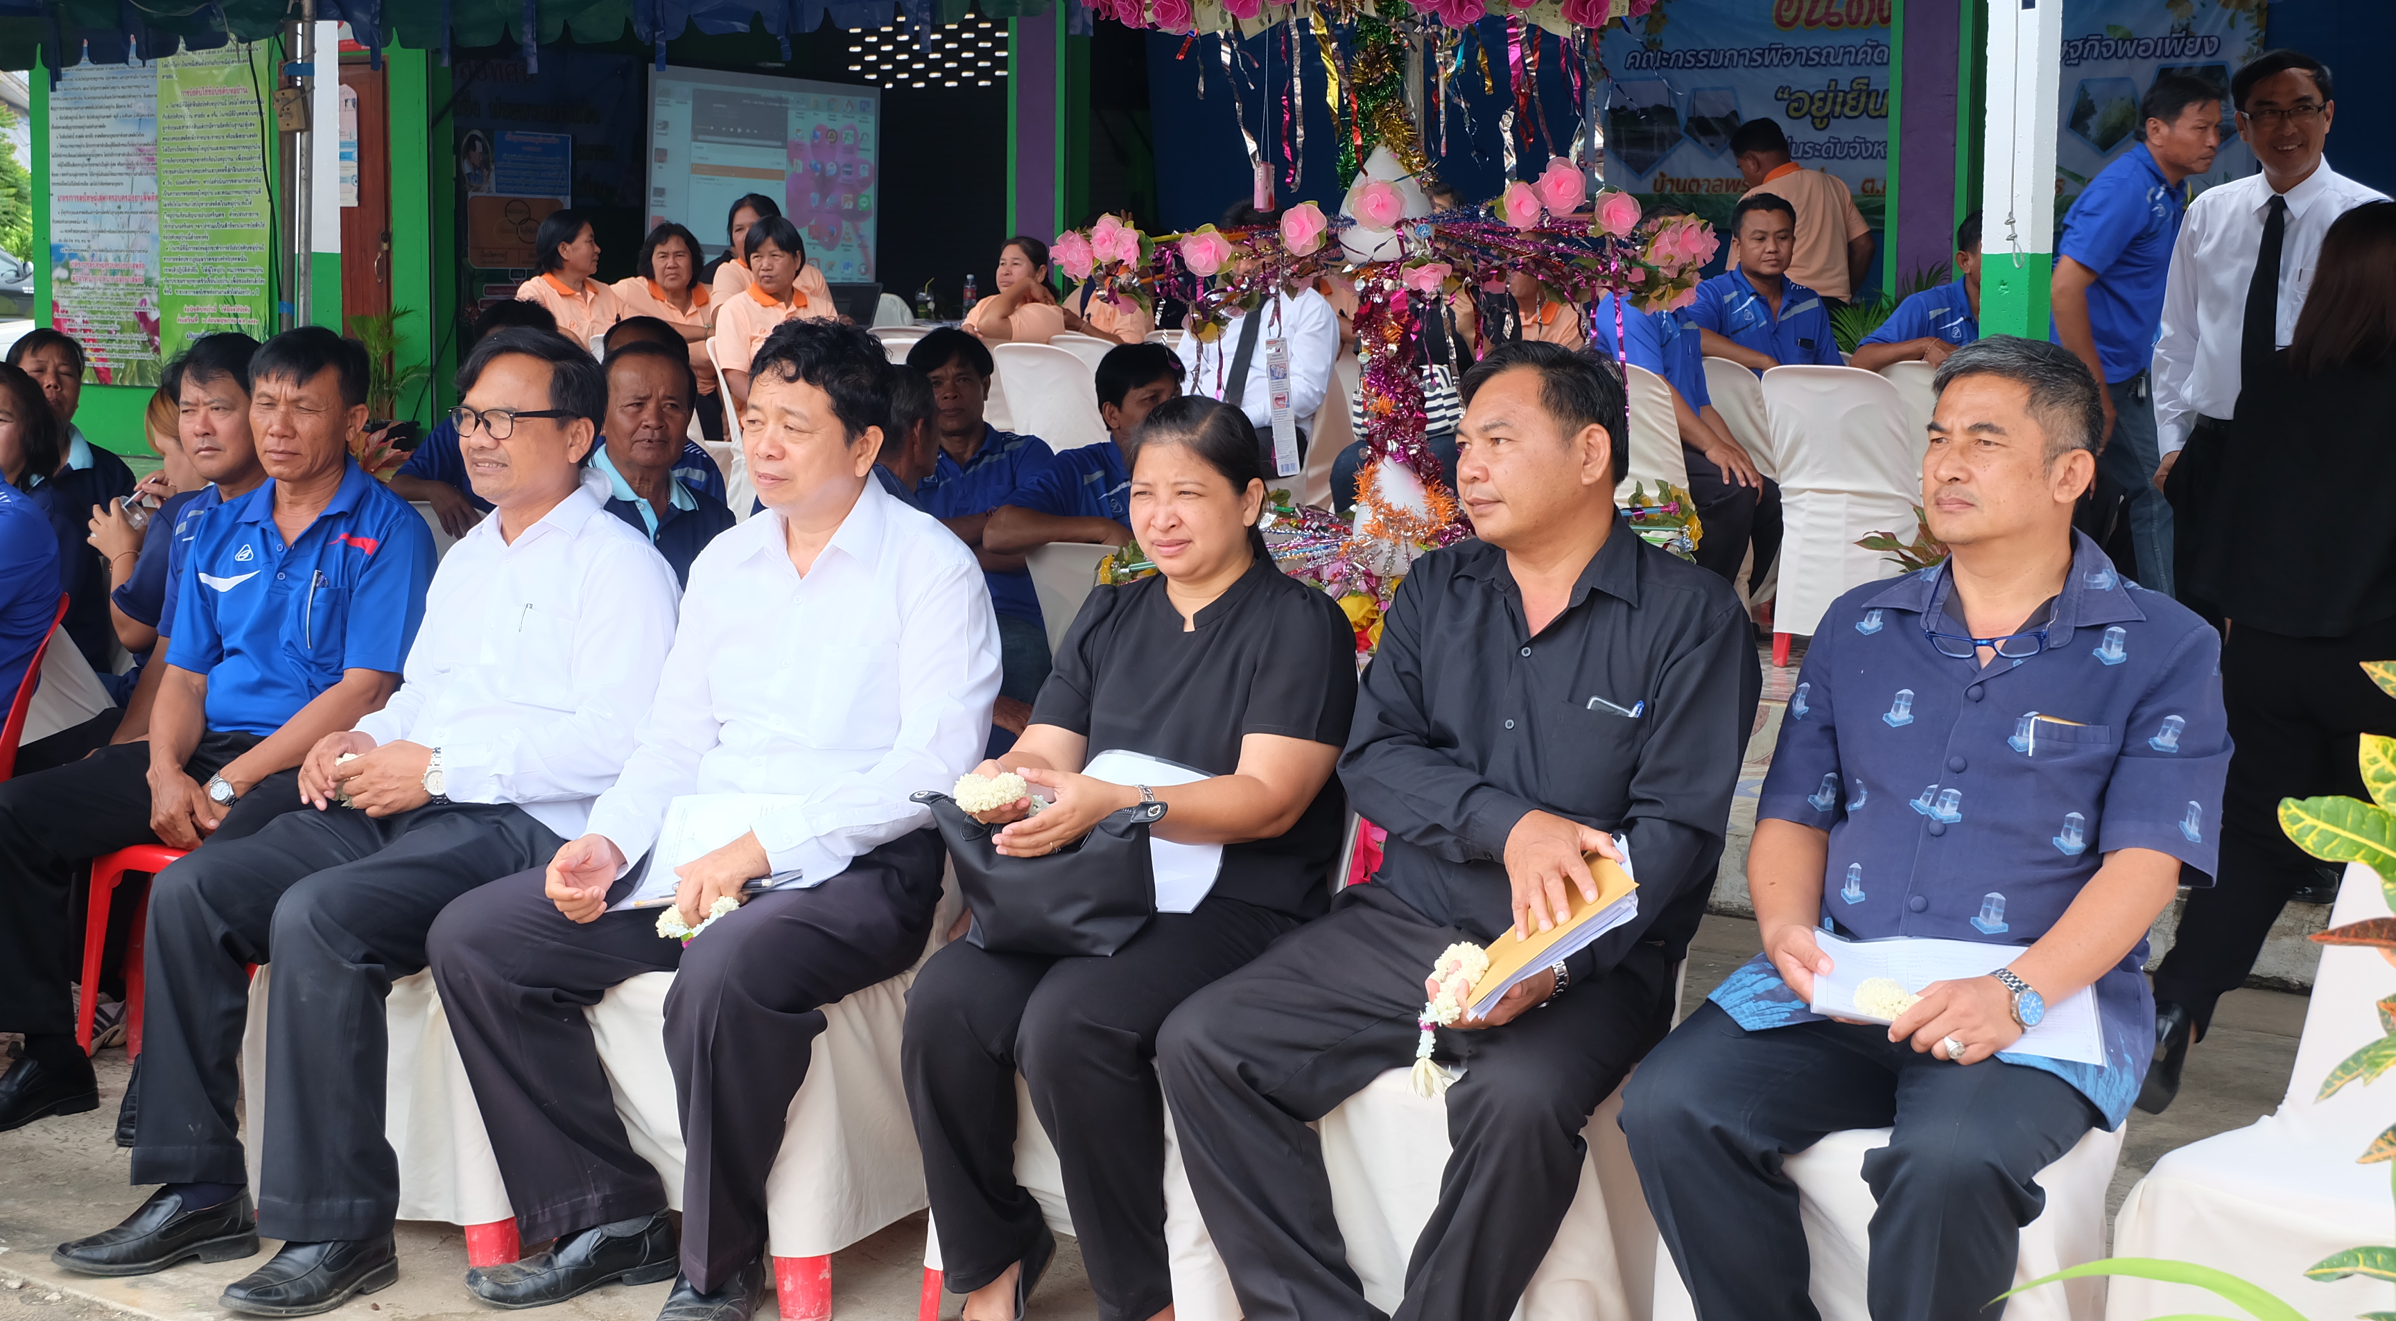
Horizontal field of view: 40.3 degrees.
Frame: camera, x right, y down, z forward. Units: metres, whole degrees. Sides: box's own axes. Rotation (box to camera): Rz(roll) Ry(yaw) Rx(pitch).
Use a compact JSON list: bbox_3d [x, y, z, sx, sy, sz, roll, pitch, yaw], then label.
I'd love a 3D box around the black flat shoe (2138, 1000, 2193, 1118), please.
[{"bbox_3d":[1.568,0.646,5.330,0.085,0.240,0.090,1,48,6],"label":"black flat shoe"}]

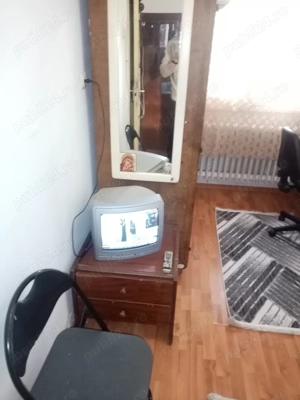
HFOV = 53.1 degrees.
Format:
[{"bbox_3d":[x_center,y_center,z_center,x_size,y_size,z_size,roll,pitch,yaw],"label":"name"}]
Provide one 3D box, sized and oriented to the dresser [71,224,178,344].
[{"bbox_3d":[-0.110,0.458,1.814,0.529,0.445,0.545,4,26,5],"label":"dresser"}]

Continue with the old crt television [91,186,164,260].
[{"bbox_3d":[-0.147,0.092,1.706,0.360,0.306,0.355,-5,26,-14],"label":"old crt television"}]

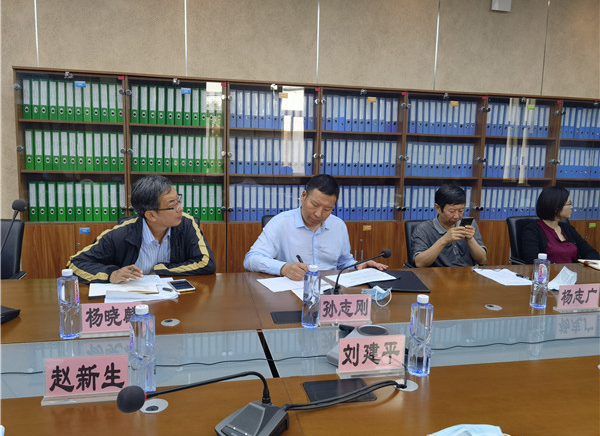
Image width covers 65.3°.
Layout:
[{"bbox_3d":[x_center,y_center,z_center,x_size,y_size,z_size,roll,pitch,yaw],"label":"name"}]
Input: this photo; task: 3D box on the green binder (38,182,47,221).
[{"bbox_3d":[-2.105,-0.146,3.909,0.064,0.318,0.285,0,7,-12],"label":"green binder"}]

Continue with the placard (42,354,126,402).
[{"bbox_3d":[-0.545,0.407,1.198,0.205,0.111,0.045,0,7,-12],"label":"placard"}]

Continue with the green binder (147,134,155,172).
[{"bbox_3d":[-1.269,-0.554,4.048,0.060,0.318,0.285,0,7,-12],"label":"green binder"}]

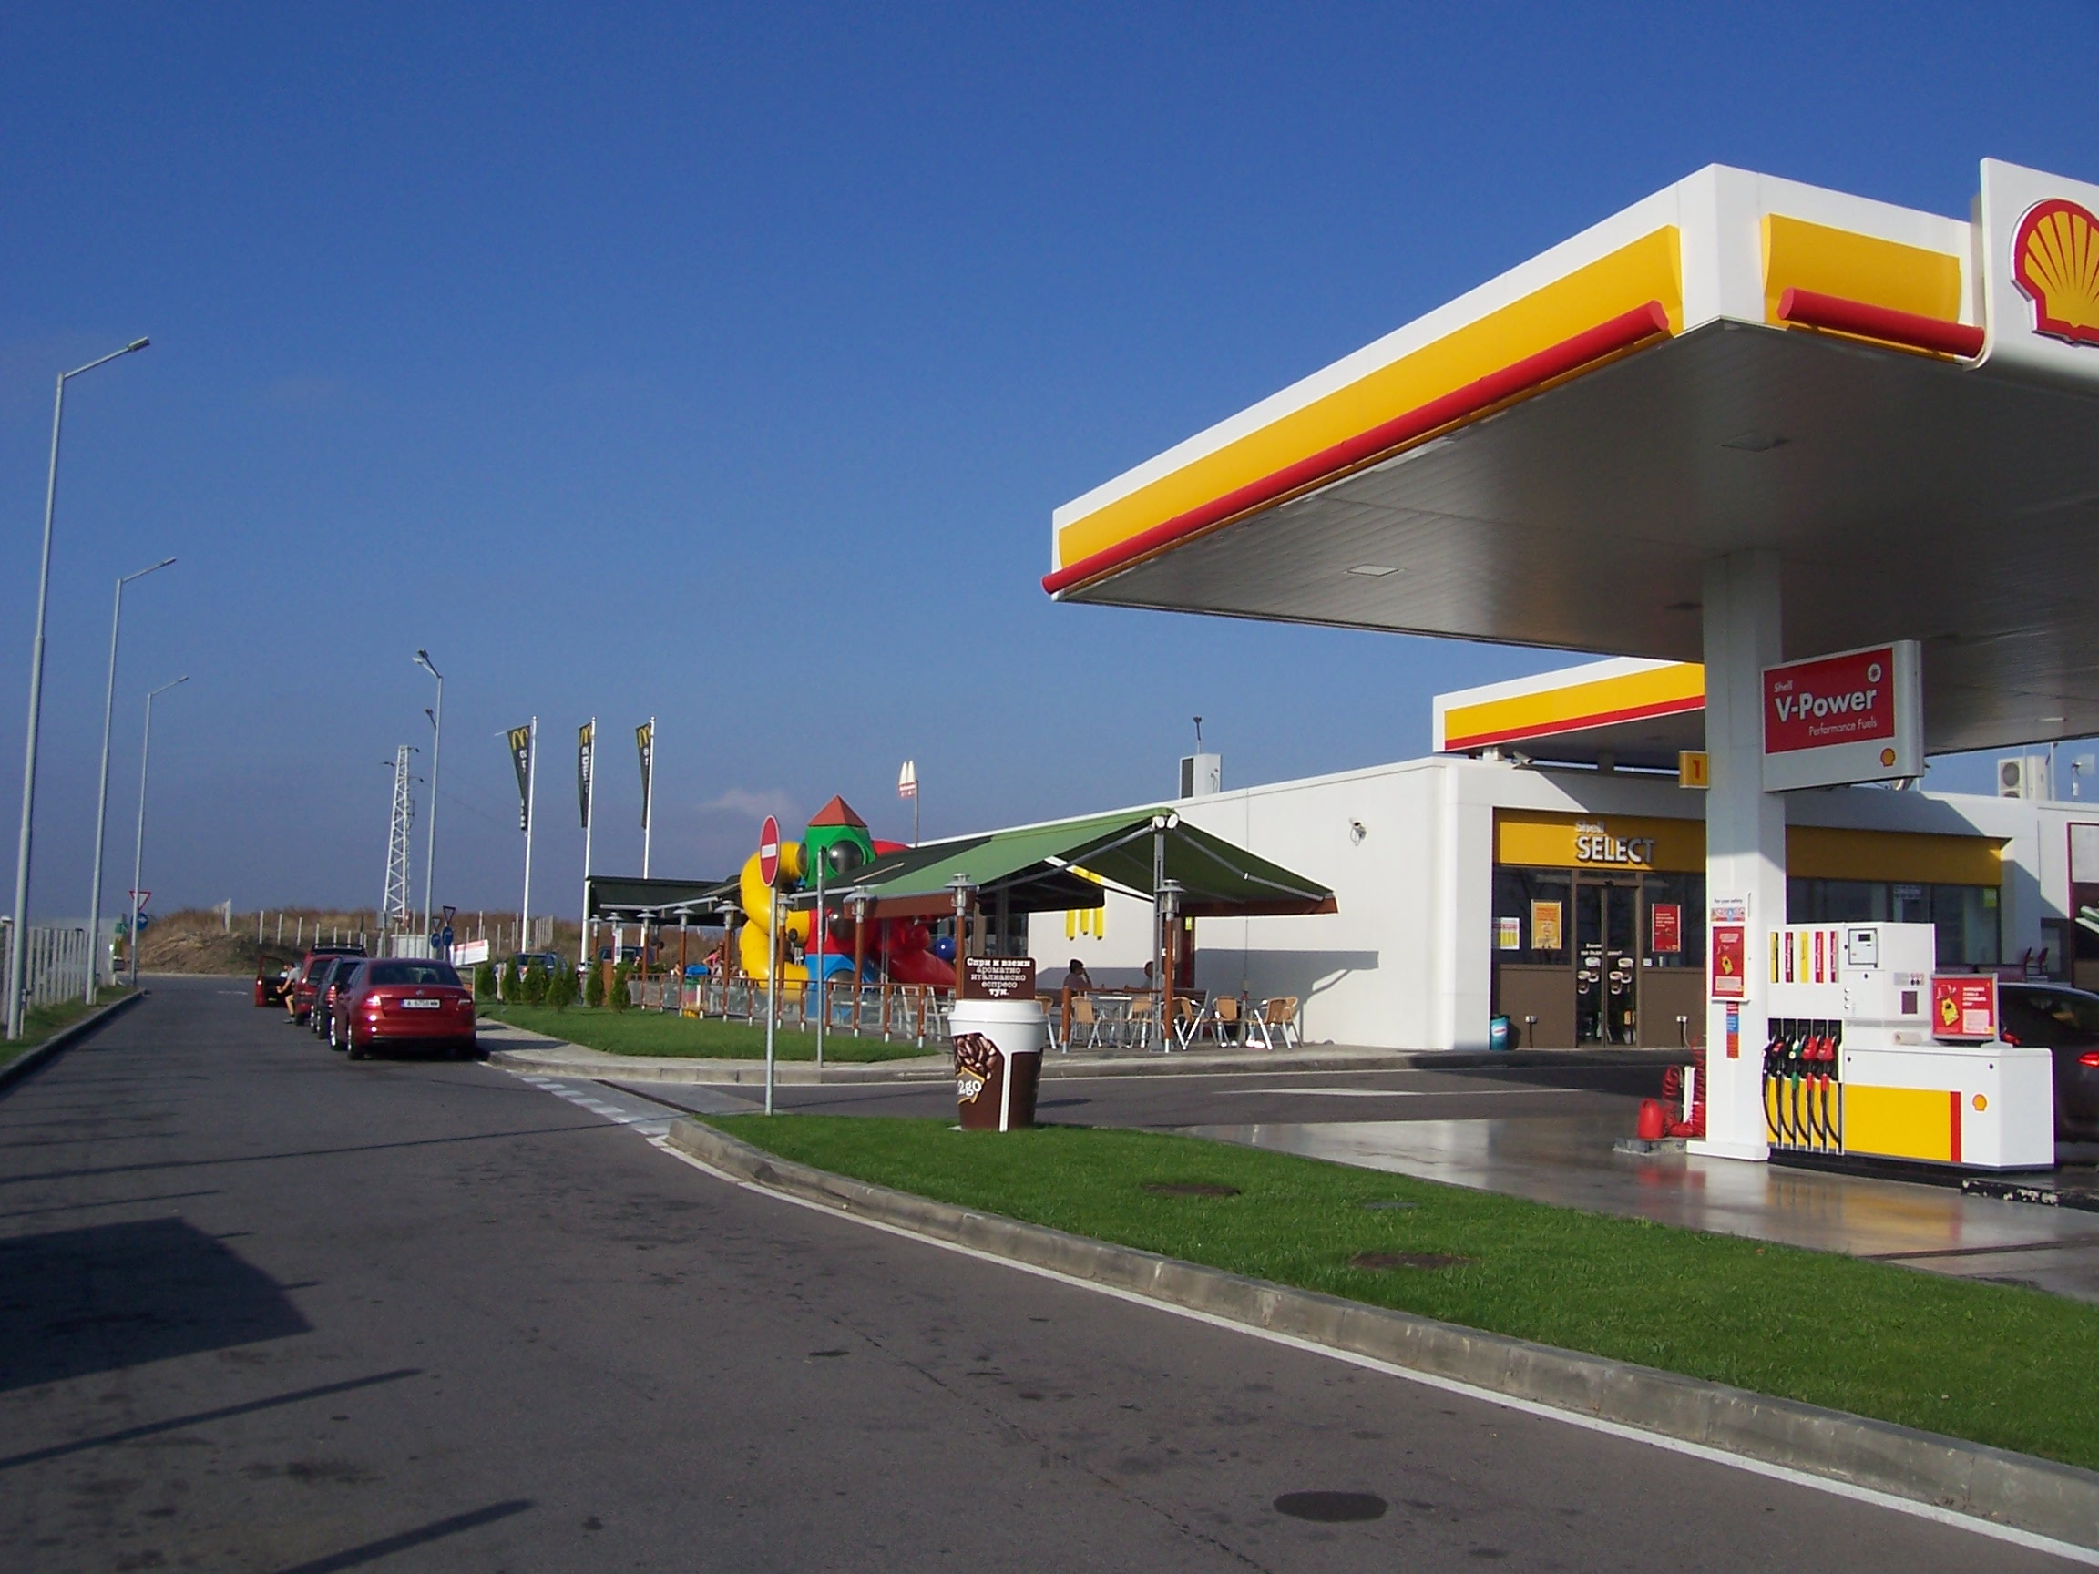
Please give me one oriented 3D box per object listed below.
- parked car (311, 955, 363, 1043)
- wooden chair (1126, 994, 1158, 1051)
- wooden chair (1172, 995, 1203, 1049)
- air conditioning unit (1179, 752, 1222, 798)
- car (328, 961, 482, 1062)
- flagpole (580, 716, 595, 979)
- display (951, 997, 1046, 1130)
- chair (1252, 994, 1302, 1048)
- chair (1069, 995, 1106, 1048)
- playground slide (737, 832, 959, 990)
[{"bbox_3d":[-12.567,3.850,37.906,1.770,1.480,4.450,4,-6,-22],"label":"parked car"},{"bbox_3d":[1.382,3.414,30.037,0.580,0.760,0.560,5,-6,-30],"label":"wooden chair"},{"bbox_3d":[2.026,3.418,30.037,0.580,0.760,0.560,6,-7,-41],"label":"wooden chair"},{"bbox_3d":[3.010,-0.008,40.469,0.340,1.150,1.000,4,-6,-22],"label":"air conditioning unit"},{"bbox_3d":[-9.792,3.361,31.285,1.790,1.470,4.600,4,-6,-22],"label":"car"},{"bbox_3d":[-16.064,2.305,72.000,0.180,9.439,0.180,4,-6,-22],"label":"flagpole"},{"bbox_3d":[-0.361,2.131,16.000,0.730,1.020,0.730,1,-6,0],"label":"display"},{"bbox_3d":[3.290,3.443,30.137,0.560,0.760,0.580,6,-7,-40],"label":"chair"},{"bbox_3d":[0.547,3.414,30.037,0.560,0.760,0.580,-3,-7,41],"label":"chair"},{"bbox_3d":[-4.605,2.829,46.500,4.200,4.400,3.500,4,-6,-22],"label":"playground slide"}]

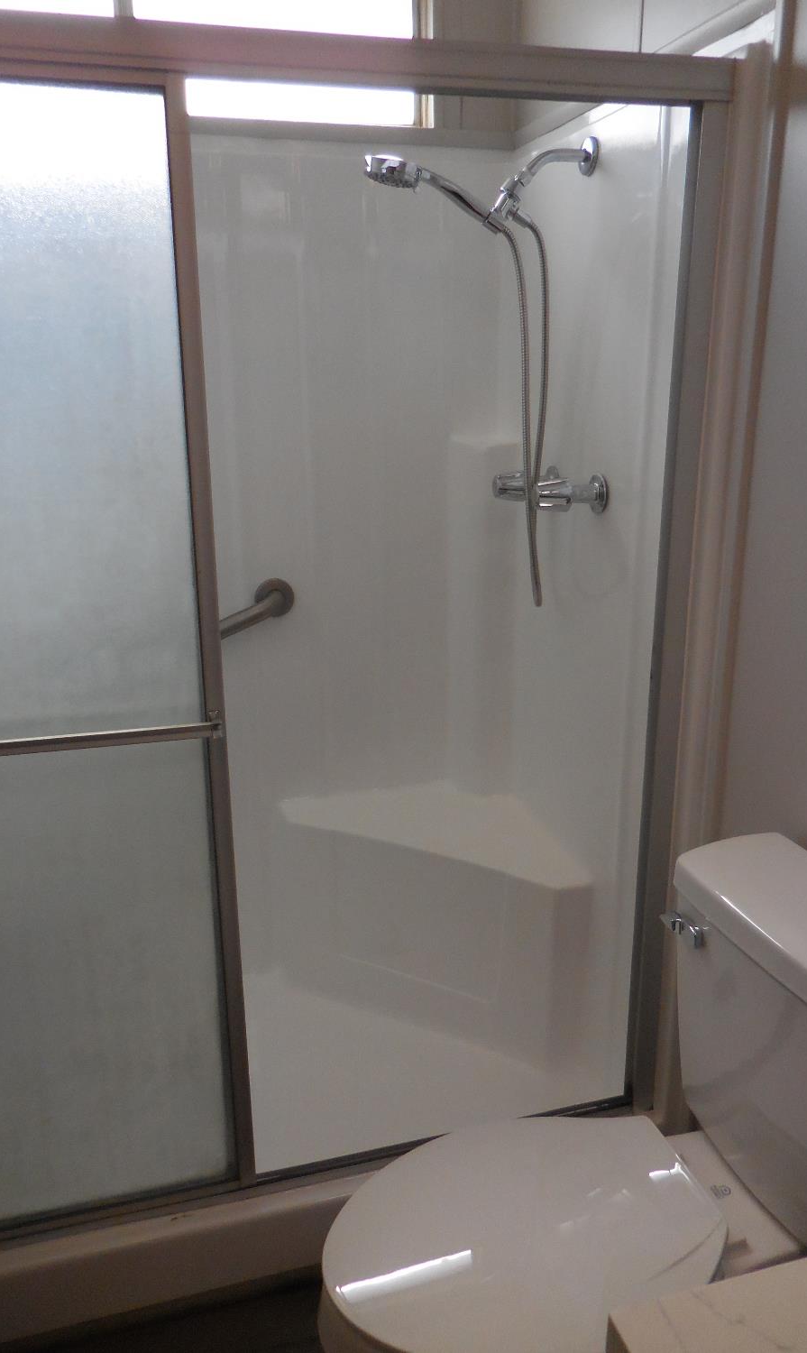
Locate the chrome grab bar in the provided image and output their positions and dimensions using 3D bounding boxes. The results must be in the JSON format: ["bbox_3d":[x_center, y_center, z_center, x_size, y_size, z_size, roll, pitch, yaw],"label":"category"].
[{"bbox_3d":[-0.472,-0.057,2.045,0.543,0.083,0.080,-26,22,-6],"label":"chrome grab bar"}]

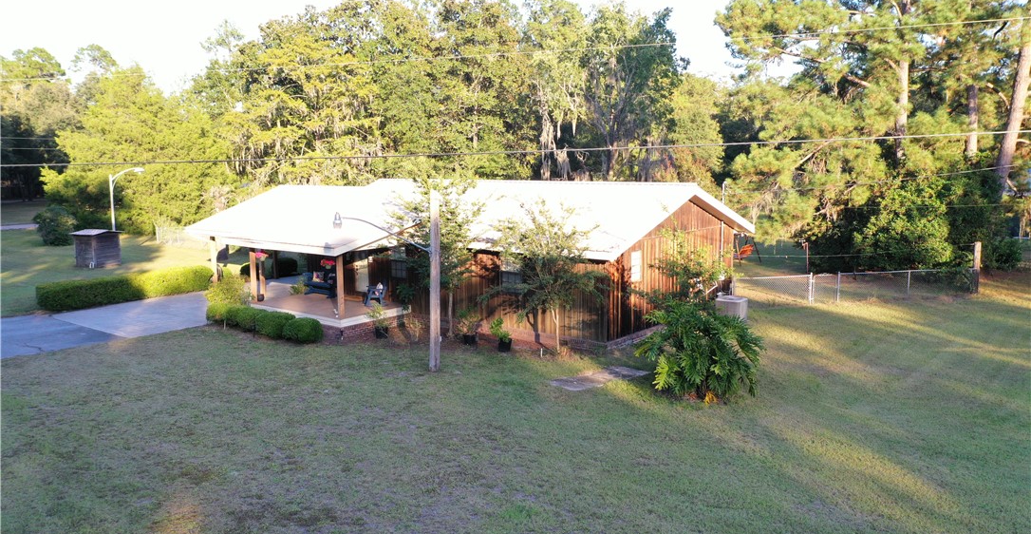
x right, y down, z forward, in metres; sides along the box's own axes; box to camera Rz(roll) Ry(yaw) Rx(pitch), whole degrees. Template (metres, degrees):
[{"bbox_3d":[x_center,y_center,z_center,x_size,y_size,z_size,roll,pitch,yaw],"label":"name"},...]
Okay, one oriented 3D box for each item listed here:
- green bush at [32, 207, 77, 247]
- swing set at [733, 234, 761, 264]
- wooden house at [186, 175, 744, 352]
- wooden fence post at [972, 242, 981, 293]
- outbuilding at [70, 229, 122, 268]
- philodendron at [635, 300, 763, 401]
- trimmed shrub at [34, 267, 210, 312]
[{"bbox_3d":[-32.200,-2.921,55.875,2.700,2.600,2.700,-5,9,-30],"label":"green bush"},{"bbox_3d":[12.082,-1.120,43.178,1.400,1.900,2.300,6,10,38],"label":"swing set"},{"bbox_3d":[-3.658,-1.057,32.382,22.269,4.793,13.268,6,10,38],"label":"wooden house"},{"bbox_3d":[19.526,0.026,33.765,0.260,2.220,0.260,6,10,38],"label":"wooden fence post"},{"bbox_3d":[-22.823,-1.057,43.831,2.050,1.980,1.800,4,9,30],"label":"outbuilding"},{"bbox_3d":[4.423,1.939,19.135,2.900,2.270,2.750,1,8,13],"label":"philodendron"},{"bbox_3d":[-16.047,0.866,33.201,1.261,0.900,6.609,6,10,38],"label":"trimmed shrub"}]

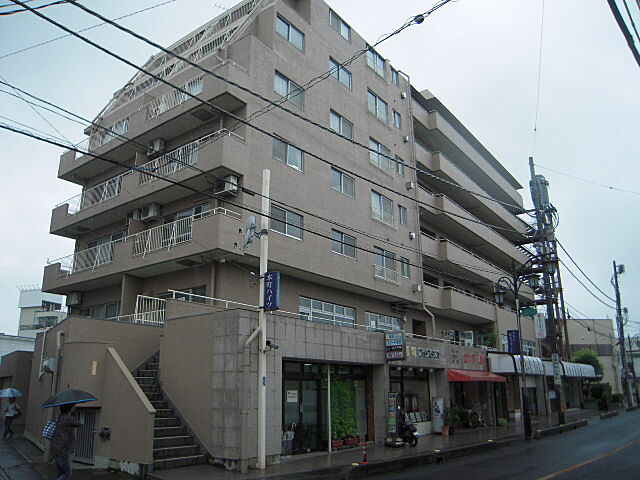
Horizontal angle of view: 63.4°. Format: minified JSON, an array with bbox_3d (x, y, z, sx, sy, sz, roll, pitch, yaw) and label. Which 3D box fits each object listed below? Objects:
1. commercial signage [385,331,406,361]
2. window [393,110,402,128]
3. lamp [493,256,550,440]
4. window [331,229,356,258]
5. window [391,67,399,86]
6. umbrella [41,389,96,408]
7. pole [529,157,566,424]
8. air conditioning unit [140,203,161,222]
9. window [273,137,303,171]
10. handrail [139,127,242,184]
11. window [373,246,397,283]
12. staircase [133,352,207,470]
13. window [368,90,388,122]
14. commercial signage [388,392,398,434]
[{"bbox_3d":[2.718,3.794,18.442,0.770,0.950,0.180,-13,-21,36],"label":"commercial signage"},{"bbox_3d":[4.143,-6.541,28.239,0.140,0.931,0.789,-13,-21,36],"label":"window"},{"bbox_3d":[7.857,3.852,19.076,2.200,6.400,0.800,-13,-20,35],"label":"lamp"},{"bbox_3d":[0.996,0.211,21.732,0.120,0.970,1.780,-13,-20,35],"label":"window"},{"bbox_3d":[4.184,-9.175,28.947,0.140,0.900,0.800,-13,-21,35],"label":"window"},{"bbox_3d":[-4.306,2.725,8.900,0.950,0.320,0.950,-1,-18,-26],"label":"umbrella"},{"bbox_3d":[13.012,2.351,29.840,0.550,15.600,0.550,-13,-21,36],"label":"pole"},{"bbox_3d":[-6.471,-1.041,19.786,0.760,0.540,0.300,-13,-20,35],"label":"air conditioning unit"},{"bbox_3d":[-1.230,-3.298,19.974,0.140,0.987,1.826,-13,-21,36],"label":"window"},{"bbox_3d":[-4.711,-2.700,18.744,4.800,0.950,1.100,-13,-20,35],"label":"handrail"},{"bbox_3d":[3.048,1.176,24.262,0.140,1.420,1.970,-13,-20,35],"label":"window"},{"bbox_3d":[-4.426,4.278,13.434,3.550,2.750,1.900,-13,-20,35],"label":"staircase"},{"bbox_3d":[2.941,-6.808,26.698,0.140,1.341,1.875,-13,-21,36],"label":"window"},{"bbox_3d":[2.385,5.669,16.916,0.330,1.350,0.100,-9,-19,26],"label":"commercial signage"}]

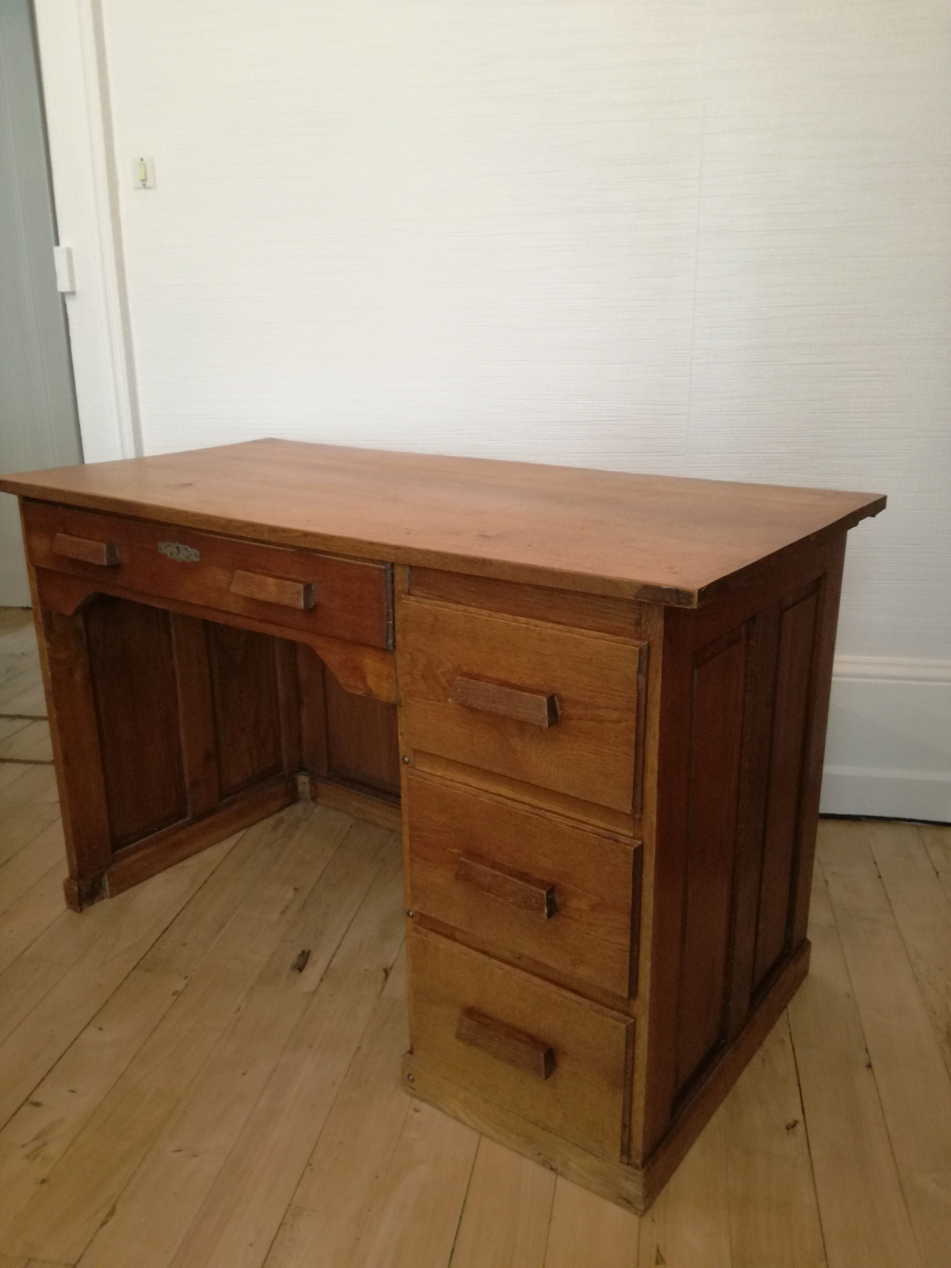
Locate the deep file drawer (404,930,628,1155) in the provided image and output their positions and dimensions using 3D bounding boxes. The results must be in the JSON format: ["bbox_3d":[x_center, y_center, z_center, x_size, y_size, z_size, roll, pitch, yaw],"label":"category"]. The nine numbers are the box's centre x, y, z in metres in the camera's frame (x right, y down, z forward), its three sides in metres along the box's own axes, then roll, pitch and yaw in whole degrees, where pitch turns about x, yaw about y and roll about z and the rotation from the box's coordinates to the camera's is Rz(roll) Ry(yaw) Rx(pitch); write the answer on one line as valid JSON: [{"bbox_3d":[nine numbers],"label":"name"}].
[{"bbox_3d":[0.169,0.454,1.382,0.323,0.206,0.491,11,20,35],"label":"deep file drawer"}]

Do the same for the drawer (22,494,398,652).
[{"bbox_3d":[-0.295,-0.147,1.551,0.784,0.110,0.491,11,20,35],"label":"drawer"}]

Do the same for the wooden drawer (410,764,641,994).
[{"bbox_3d":[0.166,0.239,1.318,0.322,0.195,0.491,11,20,35],"label":"wooden drawer"}]

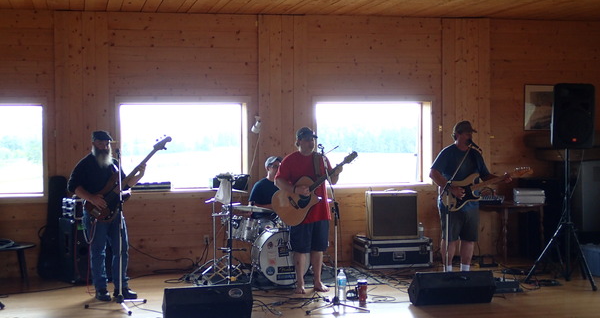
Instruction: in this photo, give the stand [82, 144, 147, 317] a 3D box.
[{"bbox_3d":[-1.756,0.658,8.011,0.560,1.500,0.600,0,2,0],"label":"stand"}]

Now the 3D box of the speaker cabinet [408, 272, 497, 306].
[{"bbox_3d":[1.429,1.219,8.234,0.750,0.310,0.400,-1,2,-9],"label":"speaker cabinet"}]

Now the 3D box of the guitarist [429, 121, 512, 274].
[{"bbox_3d":[1.853,0.462,9.217,0.820,1.740,0.550,-1,2,-20],"label":"guitarist"}]

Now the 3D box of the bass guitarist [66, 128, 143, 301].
[{"bbox_3d":[-1.989,0.547,8.624,0.660,1.700,0.520,-2,3,-28],"label":"bass guitarist"}]

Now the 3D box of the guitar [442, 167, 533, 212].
[{"bbox_3d":[2.008,0.313,9.000,1.000,0.330,0.080,-21,-1,-2],"label":"guitar"}]

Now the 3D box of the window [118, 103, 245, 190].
[{"bbox_3d":[-1.400,-0.143,10.120,1.500,1.060,0.130,-1,2,-14],"label":"window"}]

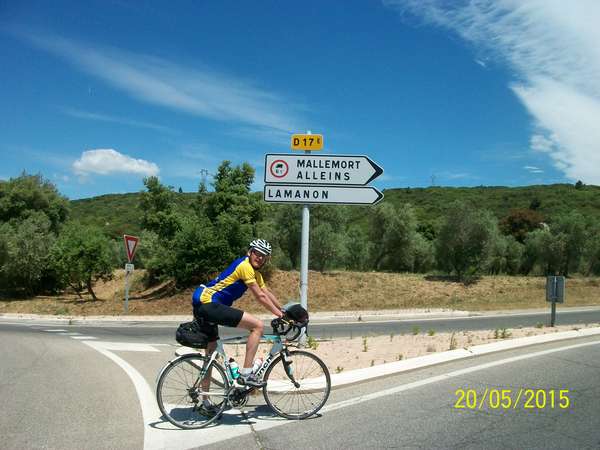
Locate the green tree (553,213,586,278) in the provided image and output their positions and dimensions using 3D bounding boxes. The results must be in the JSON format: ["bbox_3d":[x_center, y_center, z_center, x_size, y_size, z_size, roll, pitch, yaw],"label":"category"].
[{"bbox_3d":[12.119,0.877,26.500,1.682,2.878,1.682,2,-3,0],"label":"green tree"}]

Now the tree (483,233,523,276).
[{"bbox_3d":[9.278,1.283,27.000,1.900,2.000,1.800,2,-2,0],"label":"tree"}]

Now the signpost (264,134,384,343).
[{"bbox_3d":[0.373,0.214,9.350,1.880,3.380,0.160,1,-2,3],"label":"signpost"}]

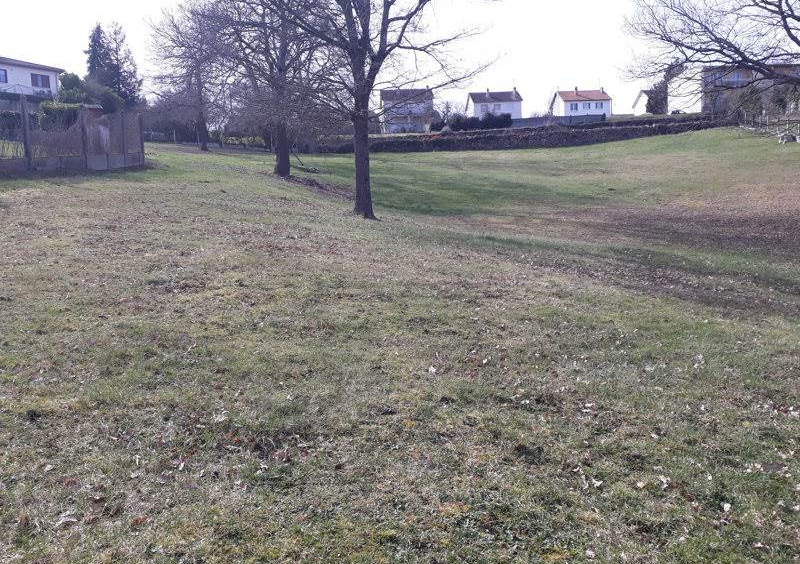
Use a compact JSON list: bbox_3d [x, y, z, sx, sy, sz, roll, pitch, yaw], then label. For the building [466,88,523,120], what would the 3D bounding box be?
[{"bbox_3d":[19.546,-36.075,129.699,10.000,7.500,8.400,-3,4,-4],"label":"building"}]

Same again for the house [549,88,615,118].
[{"bbox_3d":[36.895,-35.839,127.130,10.000,7.000,8.300,-3,4,-4],"label":"house"}]

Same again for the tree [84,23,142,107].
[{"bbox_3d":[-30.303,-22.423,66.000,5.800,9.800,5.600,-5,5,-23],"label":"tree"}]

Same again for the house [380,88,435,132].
[{"bbox_3d":[1.398,-34.780,127.338,10.000,9.900,8.500,-3,4,-4],"label":"house"}]

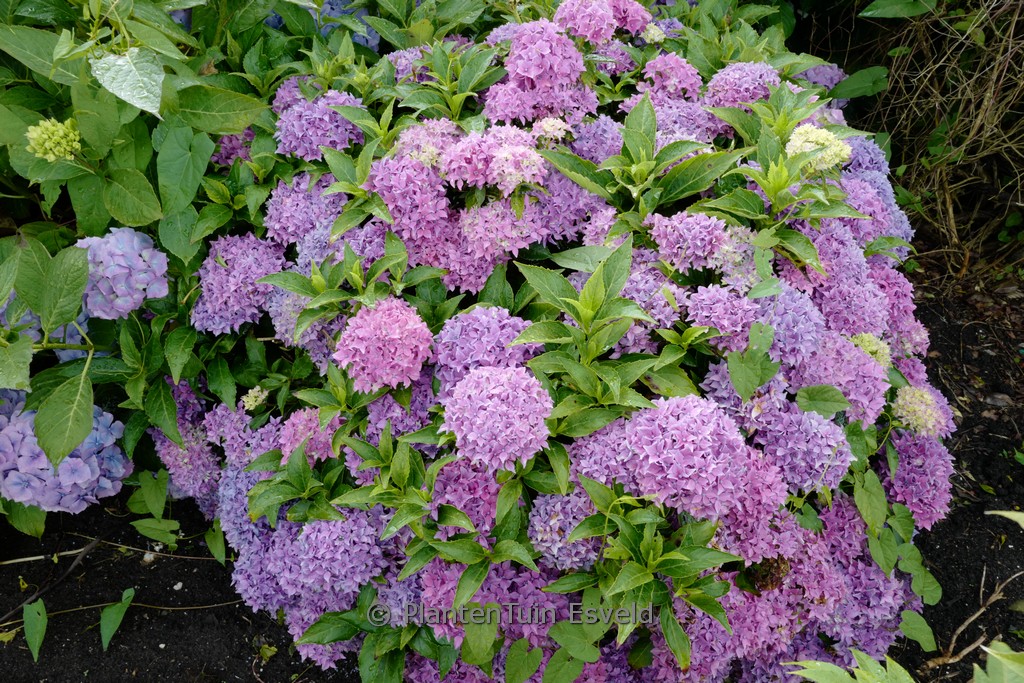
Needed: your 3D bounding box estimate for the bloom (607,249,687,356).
[{"bbox_3d":[0.218,-0.063,1.280,0.140,0.140,0.140,0,37,0],"label":"bloom"}]

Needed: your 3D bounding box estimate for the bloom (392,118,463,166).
[{"bbox_3d":[-0.150,-0.352,1.430,0.135,0.110,0.130,0,37,0],"label":"bloom"}]

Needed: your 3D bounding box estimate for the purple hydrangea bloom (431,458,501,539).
[{"bbox_3d":[-0.067,0.228,1.170,0.125,0.120,0.125,0,37,0],"label":"purple hydrangea bloom"}]

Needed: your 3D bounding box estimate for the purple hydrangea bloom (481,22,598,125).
[{"bbox_3d":[0.061,-0.561,1.660,0.200,0.180,0.180,0,35,0],"label":"purple hydrangea bloom"}]

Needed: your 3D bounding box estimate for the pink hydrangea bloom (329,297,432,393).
[{"bbox_3d":[-0.208,0.005,1.280,0.160,0.145,0.155,0,36,0],"label":"pink hydrangea bloom"}]

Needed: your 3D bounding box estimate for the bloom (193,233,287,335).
[{"bbox_3d":[-0.474,-0.099,1.380,0.155,0.145,0.150,0,35,0],"label":"bloom"}]

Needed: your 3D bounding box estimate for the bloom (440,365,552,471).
[{"bbox_3d":[-0.023,0.115,1.200,0.165,0.150,0.160,0,36,0],"label":"bloom"}]

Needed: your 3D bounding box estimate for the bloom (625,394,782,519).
[{"bbox_3d":[0.273,0.168,1.160,0.200,0.165,0.180,0,36,0],"label":"bloom"}]

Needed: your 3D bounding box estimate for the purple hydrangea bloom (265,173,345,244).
[{"bbox_3d":[-0.360,-0.230,1.390,0.145,0.130,0.140,0,37,0],"label":"purple hydrangea bloom"}]

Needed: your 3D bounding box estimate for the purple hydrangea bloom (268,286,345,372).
[{"bbox_3d":[-0.361,-0.021,1.400,0.145,0.140,0.140,0,36,0],"label":"purple hydrangea bloom"}]

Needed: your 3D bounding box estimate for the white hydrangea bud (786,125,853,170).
[{"bbox_3d":[0.600,-0.380,1.560,0.130,0.075,0.115,0,36,0],"label":"white hydrangea bud"}]

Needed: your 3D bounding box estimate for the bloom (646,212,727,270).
[{"bbox_3d":[0.332,-0.188,1.500,0.150,0.115,0.140,0,36,0],"label":"bloom"}]

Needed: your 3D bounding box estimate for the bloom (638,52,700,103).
[{"bbox_3d":[0.350,-0.583,1.760,0.135,0.110,0.130,0,35,0],"label":"bloom"}]

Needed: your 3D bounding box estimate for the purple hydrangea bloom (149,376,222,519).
[{"bbox_3d":[-0.593,0.197,1.450,0.140,0.200,0.150,0,36,0],"label":"purple hydrangea bloom"}]

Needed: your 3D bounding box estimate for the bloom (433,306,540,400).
[{"bbox_3d":[-0.039,0.017,1.210,0.160,0.130,0.150,0,37,0],"label":"bloom"}]

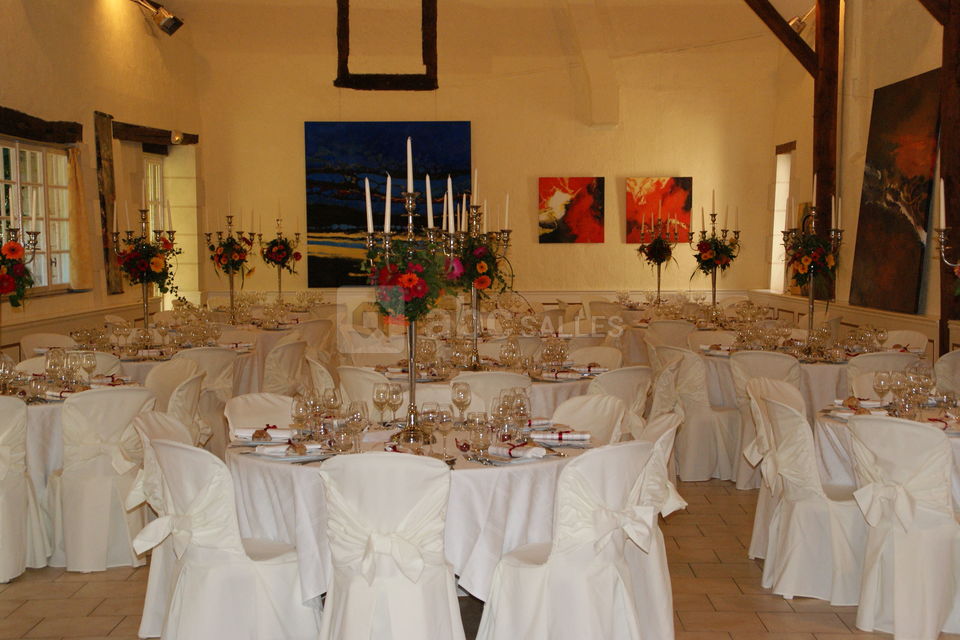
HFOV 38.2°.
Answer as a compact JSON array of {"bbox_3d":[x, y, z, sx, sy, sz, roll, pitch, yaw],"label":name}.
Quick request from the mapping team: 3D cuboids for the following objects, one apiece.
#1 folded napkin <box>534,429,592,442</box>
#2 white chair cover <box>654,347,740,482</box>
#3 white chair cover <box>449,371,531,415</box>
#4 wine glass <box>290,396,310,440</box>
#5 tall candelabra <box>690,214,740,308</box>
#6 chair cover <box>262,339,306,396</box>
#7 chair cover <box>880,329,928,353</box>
[{"bbox_3d":[0.345,0.497,5.876,0.245,0.050,0.055,1,4,12],"label":"folded napkin"},{"bbox_3d":[1.462,0.592,9.116,0.550,0.860,0.460,-3,4,-35],"label":"white chair cover"},{"bbox_3d":[0.040,0.696,7.716,0.480,0.880,0.540,0,4,-4],"label":"white chair cover"},{"bbox_3d":[-0.787,0.419,6.072,0.080,0.205,0.080,0,4,0],"label":"wine glass"},{"bbox_3d":[2.141,-0.465,12.653,0.450,1.030,0.450,0,4,0],"label":"tall candelabra"},{"bbox_3d":[-1.452,0.584,9.351,0.530,0.865,0.450,2,4,34],"label":"chair cover"},{"bbox_3d":[3.151,0.542,10.768,0.560,0.905,0.470,-2,4,-34],"label":"chair cover"}]

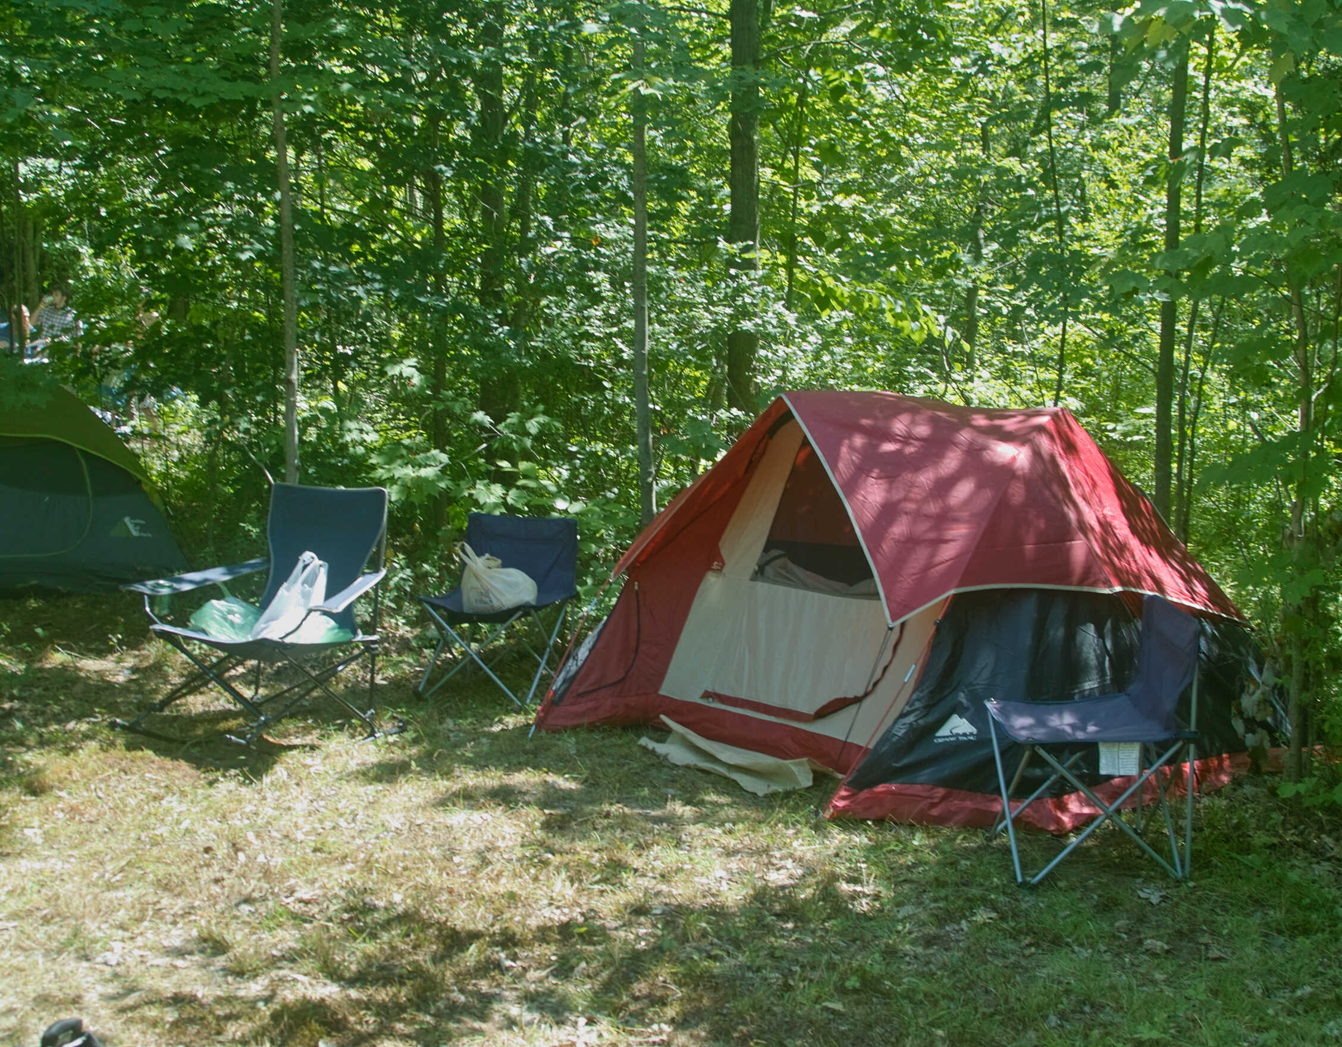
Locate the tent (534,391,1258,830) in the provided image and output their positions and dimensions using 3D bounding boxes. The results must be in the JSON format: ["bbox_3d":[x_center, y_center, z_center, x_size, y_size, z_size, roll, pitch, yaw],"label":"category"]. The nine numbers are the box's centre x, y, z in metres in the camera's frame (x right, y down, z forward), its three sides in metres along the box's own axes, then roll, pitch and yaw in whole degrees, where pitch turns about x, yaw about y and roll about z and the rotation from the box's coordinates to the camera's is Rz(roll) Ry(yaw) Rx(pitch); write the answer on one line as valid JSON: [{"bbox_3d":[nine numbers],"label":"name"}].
[{"bbox_3d":[0.971,0.139,8.348,2.500,1.430,2.650,-5,8,-37],"label":"tent"}]

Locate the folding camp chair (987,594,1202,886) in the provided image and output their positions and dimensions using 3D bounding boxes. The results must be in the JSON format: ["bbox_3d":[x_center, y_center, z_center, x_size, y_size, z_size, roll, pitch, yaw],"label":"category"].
[{"bbox_3d":[1.313,0.659,6.440,0.540,0.800,0.580,0,6,-3],"label":"folding camp chair"}]

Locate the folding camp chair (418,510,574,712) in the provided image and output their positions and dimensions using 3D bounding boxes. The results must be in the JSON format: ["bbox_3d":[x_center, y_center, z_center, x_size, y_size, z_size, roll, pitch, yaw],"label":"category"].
[{"bbox_3d":[-0.797,0.379,9.454,0.580,0.800,0.540,2,7,21],"label":"folding camp chair"}]

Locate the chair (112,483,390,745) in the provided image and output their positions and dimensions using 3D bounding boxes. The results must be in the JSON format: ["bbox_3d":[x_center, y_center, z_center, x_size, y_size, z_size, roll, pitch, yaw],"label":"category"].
[{"bbox_3d":[-1.601,0.364,8.026,0.840,0.980,0.900,4,7,32],"label":"chair"}]

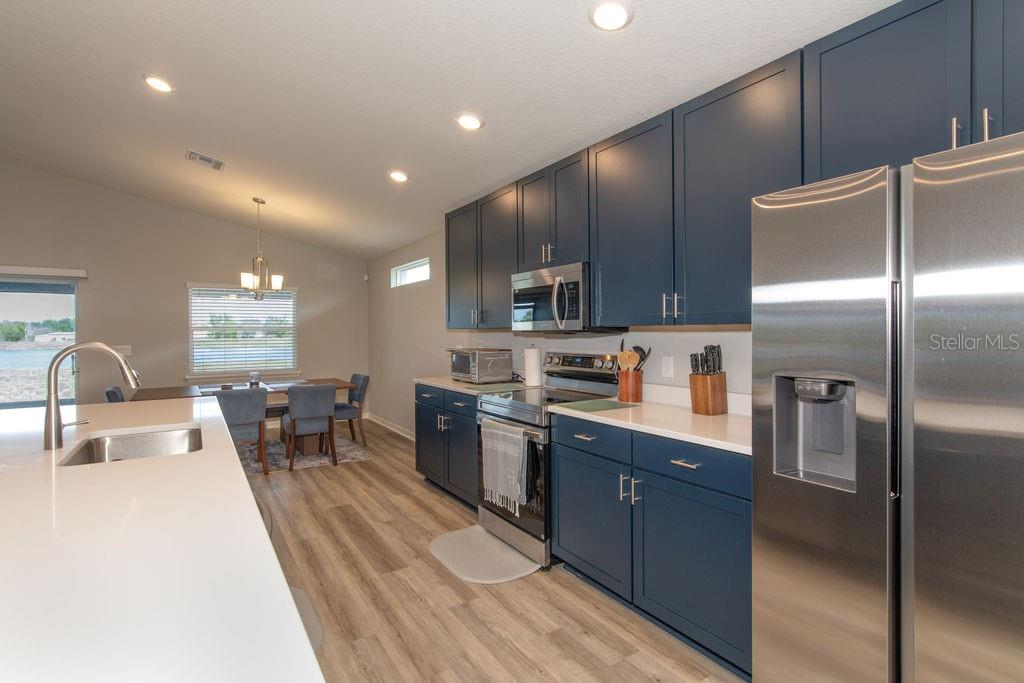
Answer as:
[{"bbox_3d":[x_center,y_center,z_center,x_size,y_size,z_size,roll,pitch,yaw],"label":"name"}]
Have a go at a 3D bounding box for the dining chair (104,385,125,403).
[{"bbox_3d":[-3.552,0.846,4.679,0.600,0.830,0.460,-1,2,-34],"label":"dining chair"}]

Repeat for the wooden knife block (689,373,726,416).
[{"bbox_3d":[1.004,0.264,2.471,0.135,0.208,0.125,-1,2,-34],"label":"wooden knife block"}]

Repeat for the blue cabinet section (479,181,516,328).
[{"bbox_3d":[0.015,-0.608,3.682,0.325,1.011,0.553,-1,2,-34],"label":"blue cabinet section"}]

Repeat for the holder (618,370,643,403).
[{"bbox_3d":[0.722,0.278,2.982,0.140,0.180,0.140,0,1,0],"label":"holder"}]

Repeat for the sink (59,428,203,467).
[{"bbox_3d":[-1.522,0.538,1.993,0.430,0.220,0.650,-1,2,-34],"label":"sink"}]

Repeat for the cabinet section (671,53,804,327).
[{"bbox_3d":[1.051,-0.580,2.121,0.325,1.011,0.562,-1,2,-34],"label":"cabinet section"}]

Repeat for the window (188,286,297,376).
[{"bbox_3d":[-3.669,-0.147,6.675,1.300,1.210,0.100,-1,2,-34],"label":"window"}]

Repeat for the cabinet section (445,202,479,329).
[{"bbox_3d":[-0.293,-0.616,4.147,0.325,1.011,0.563,-1,2,-34],"label":"cabinet section"}]

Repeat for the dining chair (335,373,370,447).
[{"bbox_3d":[-2.023,0.814,5.694,0.600,0.830,0.460,-1,2,-34],"label":"dining chair"}]

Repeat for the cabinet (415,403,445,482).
[{"bbox_3d":[-0.435,0.851,4.272,0.630,0.640,0.590,-1,2,-34],"label":"cabinet"}]

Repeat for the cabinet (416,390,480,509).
[{"bbox_3d":[-0.270,0.808,4.054,0.645,0.850,1.165,-1,2,-34],"label":"cabinet"}]

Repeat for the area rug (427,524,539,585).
[{"bbox_3d":[-0.212,1.274,2.907,0.460,0.013,0.750,-1,2,-34],"label":"area rug"}]

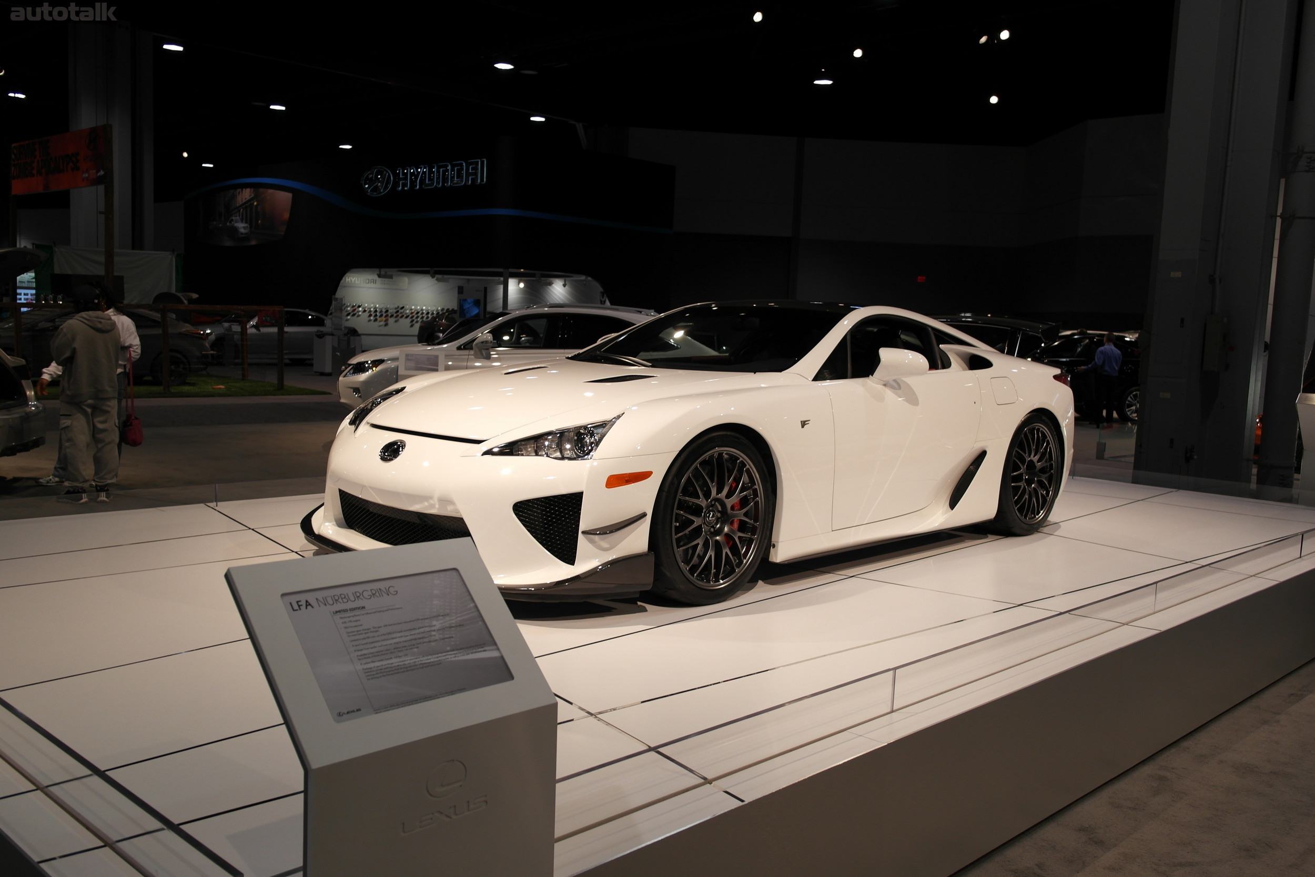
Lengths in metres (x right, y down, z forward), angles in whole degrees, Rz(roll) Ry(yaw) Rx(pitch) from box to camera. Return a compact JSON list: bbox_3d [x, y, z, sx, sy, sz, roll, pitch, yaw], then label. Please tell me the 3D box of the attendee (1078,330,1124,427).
[{"bbox_3d":[8.853,-1.203,21.847,0.700,1.800,0.420,2,6,-5],"label":"attendee"}]

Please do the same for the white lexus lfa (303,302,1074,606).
[{"bbox_3d":[0.507,-0.104,5.710,1.920,1.220,4.520,8,8,44],"label":"white lexus lfa"}]

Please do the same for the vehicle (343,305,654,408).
[{"bbox_3d":[-1.677,-0.914,14.372,4.770,1.700,1.900,1,6,-12],"label":"vehicle"}]

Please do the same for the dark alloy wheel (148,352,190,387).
[{"bbox_3d":[-9.467,-1.343,21.265,0.660,0.660,0.220,-2,7,-35],"label":"dark alloy wheel"}]

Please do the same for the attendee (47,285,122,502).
[{"bbox_3d":[-4.541,-0.381,8.701,0.360,1.710,0.480,6,7,33],"label":"attendee"}]

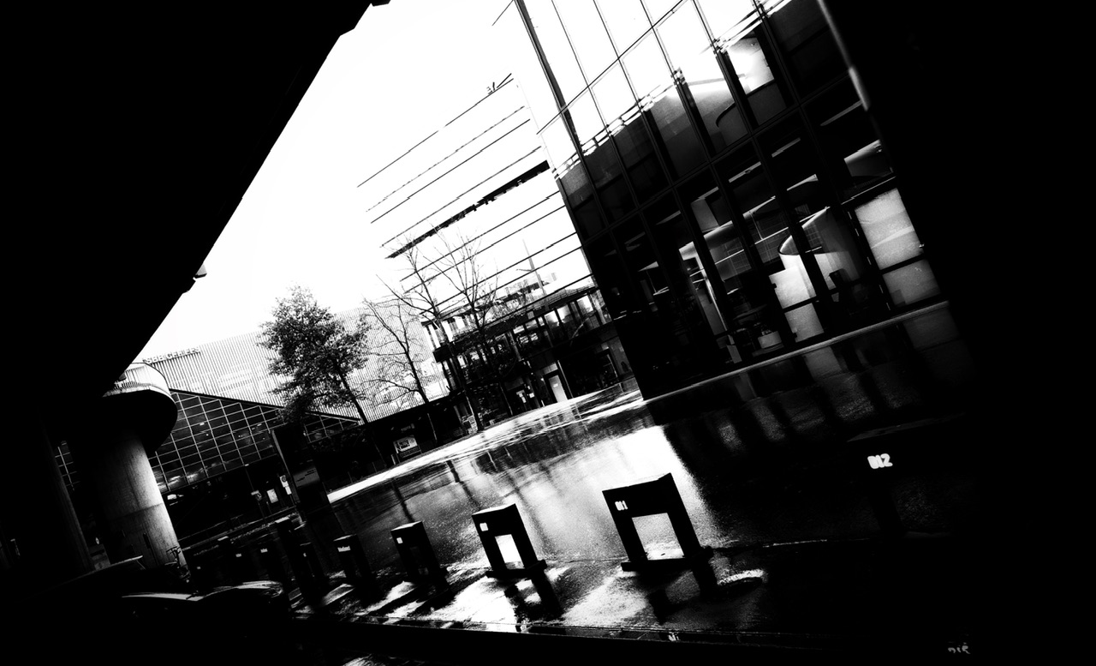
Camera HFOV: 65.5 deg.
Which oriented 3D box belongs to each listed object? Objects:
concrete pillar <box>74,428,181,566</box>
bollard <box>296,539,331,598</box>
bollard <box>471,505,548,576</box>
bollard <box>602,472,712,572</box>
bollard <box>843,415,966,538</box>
[{"bbox_3d":[-11.907,5.351,24.491,1.771,4.990,1.771,-20,-3,-28],"label":"concrete pillar"},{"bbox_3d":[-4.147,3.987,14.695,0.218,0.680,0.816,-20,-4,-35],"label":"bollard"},{"bbox_3d":[-0.441,2.149,8.812,0.224,0.680,0.843,-20,-4,-35],"label":"bollard"},{"bbox_3d":[0.829,1.516,6.823,0.224,0.680,0.843,-20,-4,-35],"label":"bollard"},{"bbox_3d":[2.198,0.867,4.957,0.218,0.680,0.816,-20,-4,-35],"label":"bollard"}]

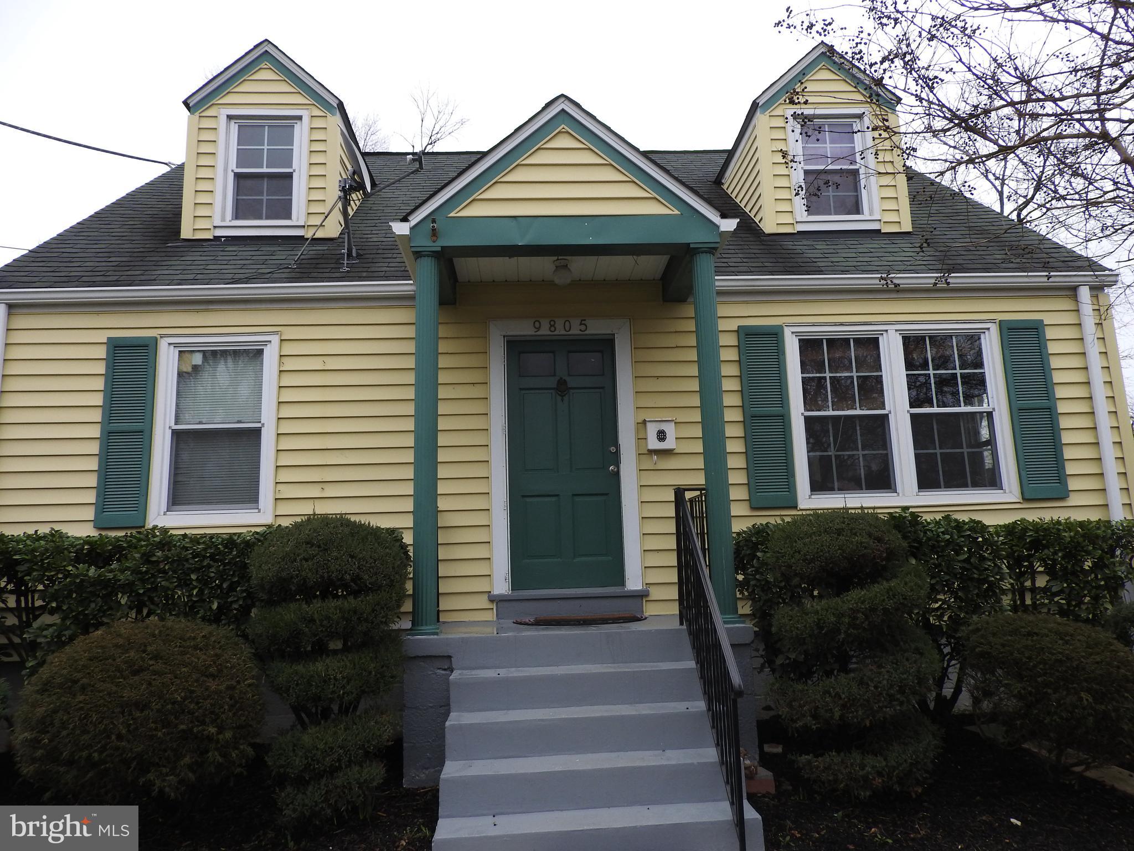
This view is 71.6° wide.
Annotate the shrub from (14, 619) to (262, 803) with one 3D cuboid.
[{"bbox_3d":[-2.543,1.651,4.745,1.320,0.960,1.240,-1,-10,-3],"label":"shrub"}]

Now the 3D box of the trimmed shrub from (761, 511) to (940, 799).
[{"bbox_3d":[1.641,1.252,4.639,0.900,1.485,0.860,-1,-10,-3],"label":"trimmed shrub"}]

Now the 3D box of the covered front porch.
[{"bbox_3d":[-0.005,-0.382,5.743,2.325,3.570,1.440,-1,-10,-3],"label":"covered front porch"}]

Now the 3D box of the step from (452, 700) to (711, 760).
[{"bbox_3d":[0.088,1.602,4.138,1.420,0.180,0.290,-1,-10,-3],"label":"step"}]

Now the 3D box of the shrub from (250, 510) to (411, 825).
[{"bbox_3d":[-1.337,1.293,4.432,0.860,1.580,0.860,-1,-10,-3],"label":"shrub"}]

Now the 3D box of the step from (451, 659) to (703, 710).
[{"bbox_3d":[0.063,1.478,4.469,1.420,0.180,0.320,-1,-10,-3],"label":"step"}]

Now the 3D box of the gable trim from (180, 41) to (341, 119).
[{"bbox_3d":[-2.895,-3.330,7.497,1.495,0.805,0.140,-1,-10,-3],"label":"gable trim"}]

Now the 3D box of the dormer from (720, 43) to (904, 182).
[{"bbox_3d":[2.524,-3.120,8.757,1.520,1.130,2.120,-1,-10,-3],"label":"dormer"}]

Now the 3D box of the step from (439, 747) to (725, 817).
[{"bbox_3d":[0.110,1.731,3.836,1.425,0.180,0.280,-1,-10,-3],"label":"step"}]

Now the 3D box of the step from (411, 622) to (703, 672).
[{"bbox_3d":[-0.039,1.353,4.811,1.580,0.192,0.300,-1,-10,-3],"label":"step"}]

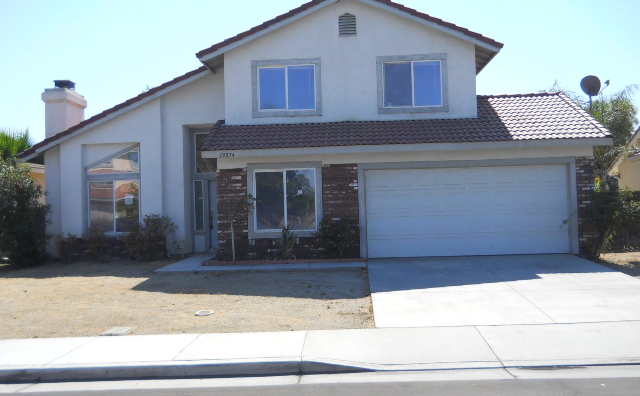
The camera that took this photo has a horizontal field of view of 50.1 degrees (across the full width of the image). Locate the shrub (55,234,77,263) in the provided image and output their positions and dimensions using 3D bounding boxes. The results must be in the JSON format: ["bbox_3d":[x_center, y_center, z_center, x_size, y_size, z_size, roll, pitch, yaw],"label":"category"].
[{"bbox_3d":[-6.865,1.355,18.453,0.530,0.740,0.520,-2,-2,1],"label":"shrub"}]

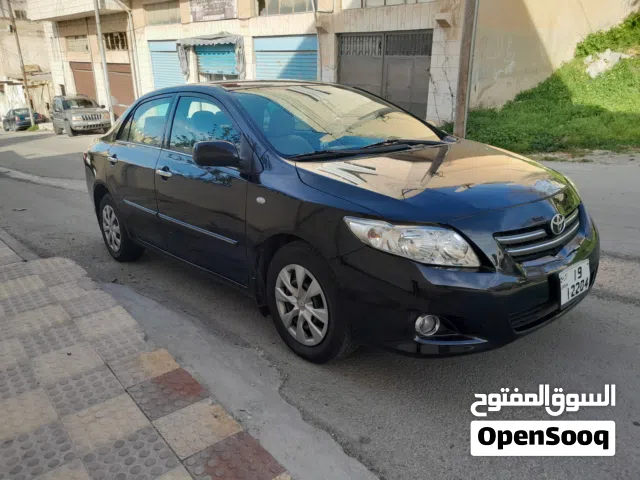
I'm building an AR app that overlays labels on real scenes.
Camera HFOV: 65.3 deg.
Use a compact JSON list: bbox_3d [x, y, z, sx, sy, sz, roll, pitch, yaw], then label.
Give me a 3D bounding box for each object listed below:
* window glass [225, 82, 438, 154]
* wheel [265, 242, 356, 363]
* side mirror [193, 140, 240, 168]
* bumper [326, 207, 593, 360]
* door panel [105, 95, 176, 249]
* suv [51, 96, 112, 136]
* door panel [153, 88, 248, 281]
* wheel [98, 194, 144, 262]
[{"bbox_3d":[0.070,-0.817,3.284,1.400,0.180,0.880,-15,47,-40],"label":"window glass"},{"bbox_3d":[-0.024,0.303,2.542,0.210,0.630,0.630,-15,19,-40],"label":"wheel"},{"bbox_3d":[-0.534,-0.452,2.650,0.240,0.150,0.180,-15,19,-40],"label":"side mirror"},{"bbox_3d":[0.936,0.116,2.555,1.740,0.580,0.680,-15,19,-40],"label":"bumper"},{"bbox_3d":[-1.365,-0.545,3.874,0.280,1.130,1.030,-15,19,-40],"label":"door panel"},{"bbox_3d":[-11.562,-6.018,23.906,1.880,1.780,4.610,-16,22,-35],"label":"suv"},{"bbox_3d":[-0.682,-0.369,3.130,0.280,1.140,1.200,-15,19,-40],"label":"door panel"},{"bbox_3d":[-1.756,-0.119,4.436,0.210,0.630,0.630,-15,19,-40],"label":"wheel"}]

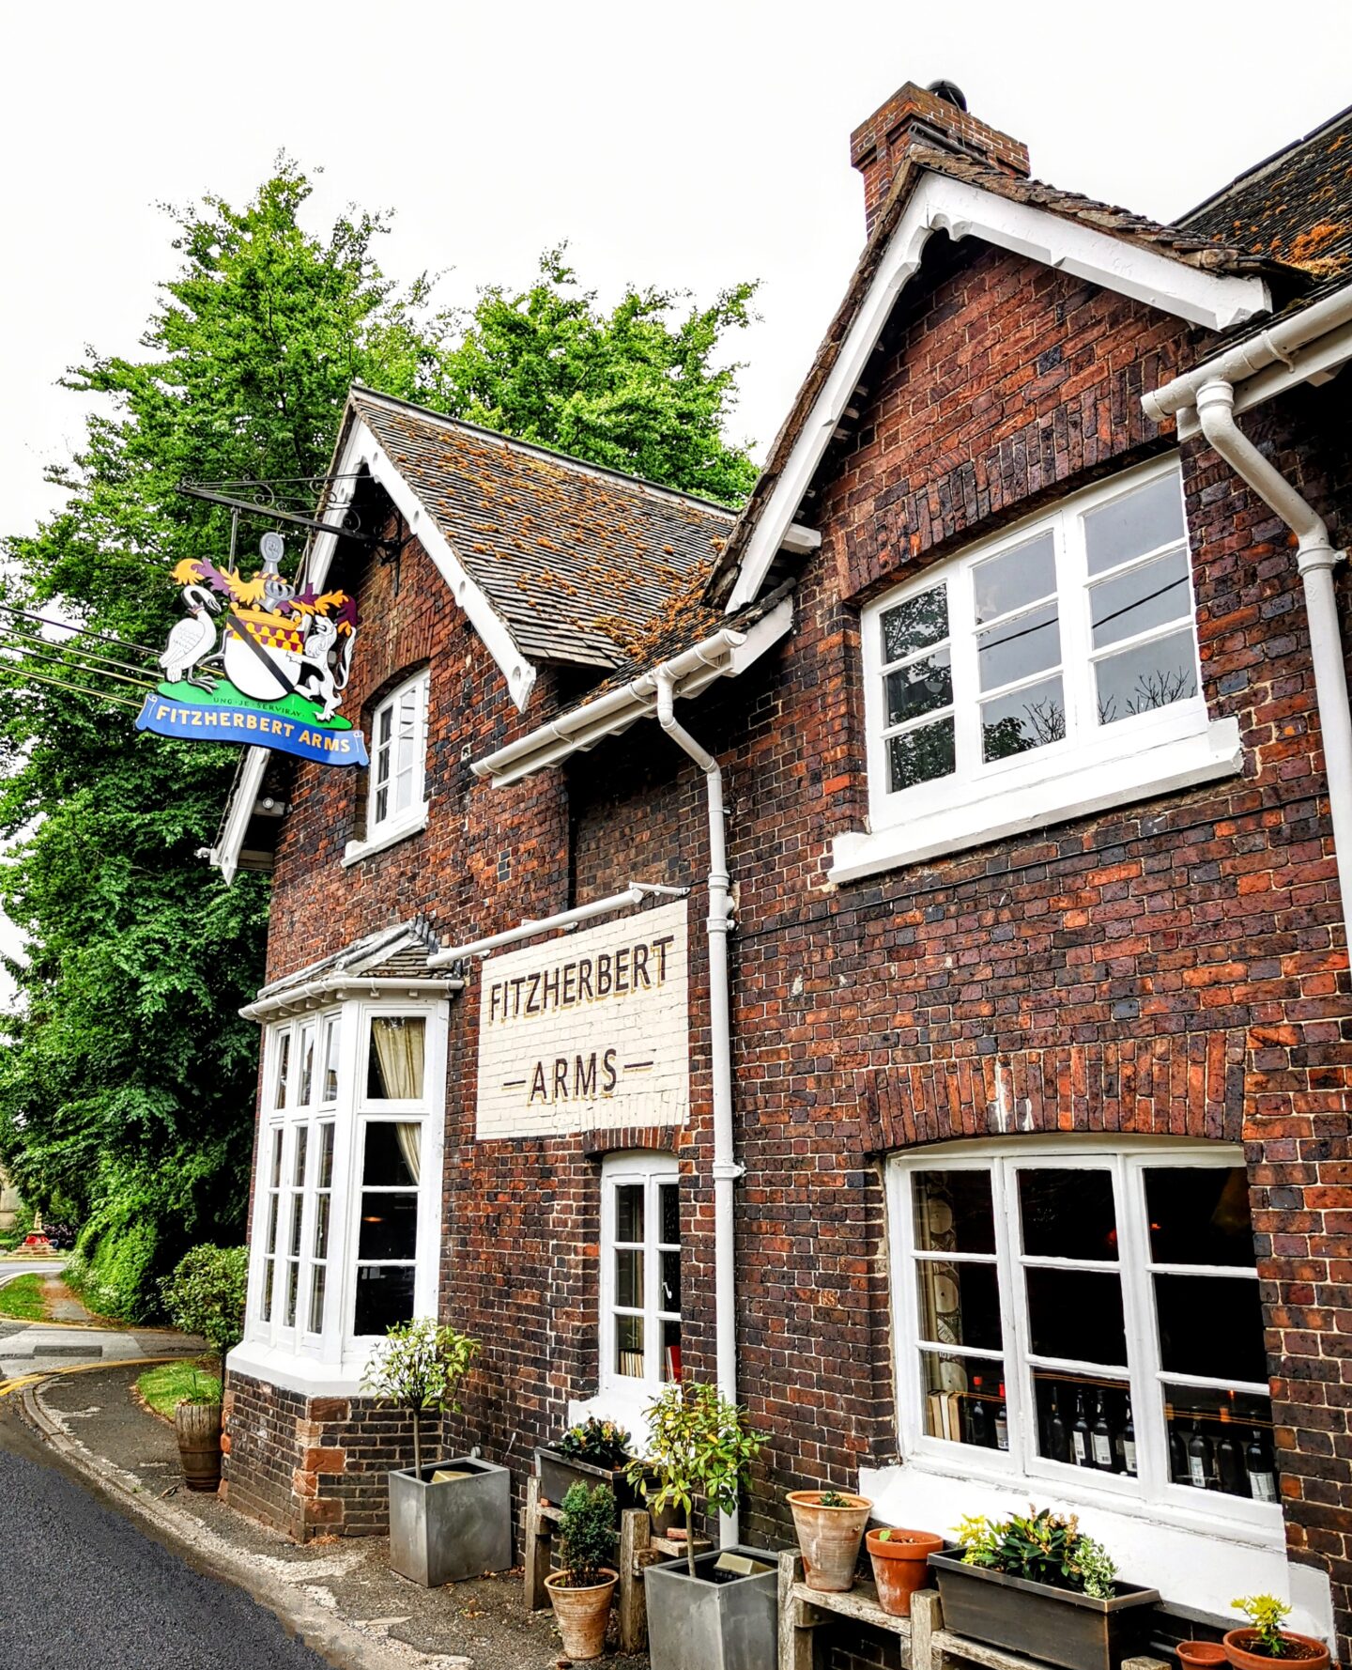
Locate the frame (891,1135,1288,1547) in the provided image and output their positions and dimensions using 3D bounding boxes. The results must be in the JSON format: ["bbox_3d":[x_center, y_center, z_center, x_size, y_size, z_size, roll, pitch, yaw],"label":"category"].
[{"bbox_3d":[1.420,1.735,5.126,0.130,1.210,1.750,9,-17,-34],"label":"frame"}]

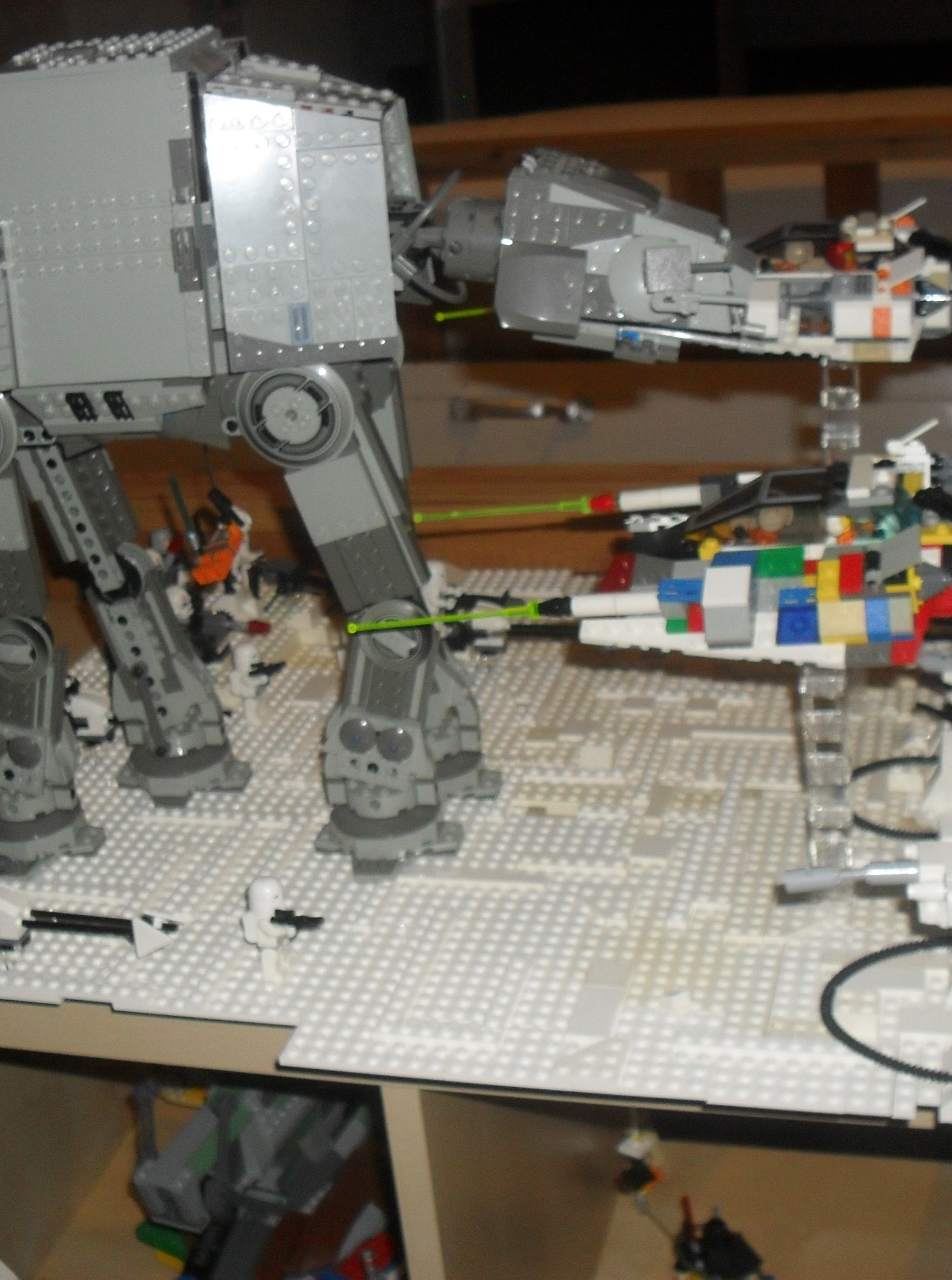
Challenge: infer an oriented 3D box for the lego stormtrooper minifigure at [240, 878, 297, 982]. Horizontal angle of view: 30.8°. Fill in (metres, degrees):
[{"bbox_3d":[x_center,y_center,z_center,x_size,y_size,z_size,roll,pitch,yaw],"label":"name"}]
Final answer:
[{"bbox_3d":[-0.082,0.114,0.683,0.023,0.044,0.025,1,23,16],"label":"lego stormtrooper minifigure"}]

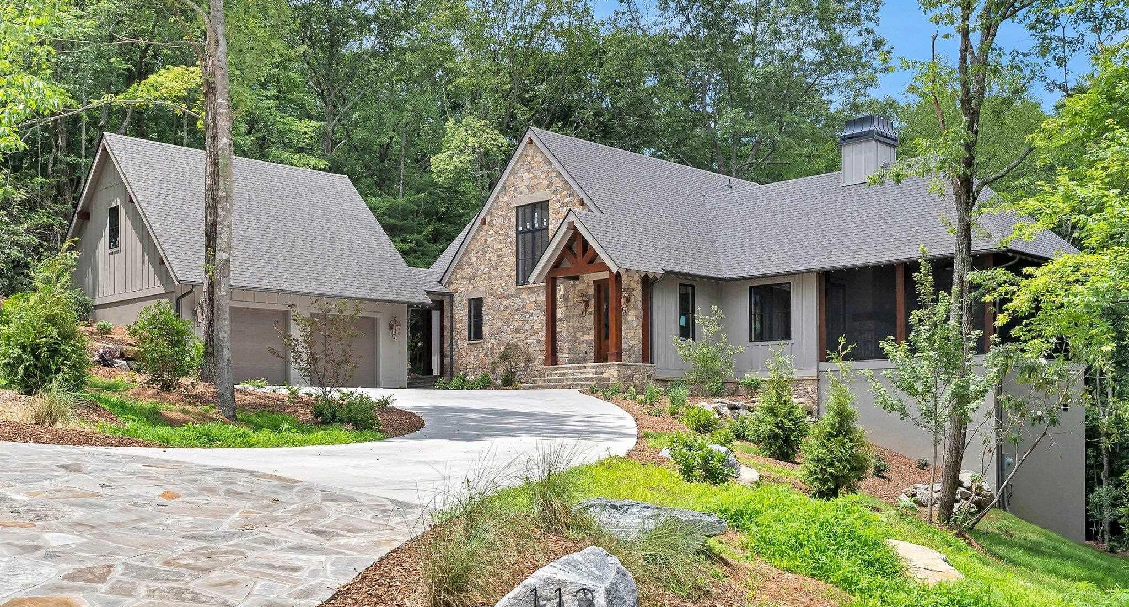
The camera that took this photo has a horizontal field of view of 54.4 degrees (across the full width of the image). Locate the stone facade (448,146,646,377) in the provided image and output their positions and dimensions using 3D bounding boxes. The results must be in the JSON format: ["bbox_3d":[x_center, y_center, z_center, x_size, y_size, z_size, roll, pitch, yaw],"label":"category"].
[{"bbox_3d":[-0.640,-1.368,35.257,9.100,7.700,0.600,-3,-4,44],"label":"stone facade"}]

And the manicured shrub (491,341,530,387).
[{"bbox_3d":[-1.735,1.933,35.124,1.250,1.480,1.150,0,-3,0],"label":"manicured shrub"}]

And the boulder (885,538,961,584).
[{"bbox_3d":[4.067,2.921,12.408,0.880,0.400,0.650,0,-3,0],"label":"boulder"}]

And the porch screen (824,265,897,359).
[{"bbox_3d":[8.329,0.297,30.924,2.350,2.680,0.120,-3,-4,44],"label":"porch screen"}]

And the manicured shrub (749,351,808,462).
[{"bbox_3d":[4.612,2.225,23.670,1.200,2.350,1.200,0,-3,0],"label":"manicured shrub"}]

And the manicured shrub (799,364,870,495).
[{"bbox_3d":[5.061,2.350,20.521,1.200,2.500,1.200,0,-3,0],"label":"manicured shrub"}]

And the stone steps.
[{"bbox_3d":[0.636,2.180,31.974,3.200,0.740,2.600,-3,-4,44],"label":"stone steps"}]

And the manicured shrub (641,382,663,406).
[{"bbox_3d":[2.186,2.264,27.488,0.550,0.570,0.550,0,-3,0],"label":"manicured shrub"}]

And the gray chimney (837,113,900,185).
[{"bbox_3d":[9.374,-4.603,33.721,1.250,2.150,1.500,-3,-4,44],"label":"gray chimney"}]

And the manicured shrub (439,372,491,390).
[{"bbox_3d":[-3.327,2.577,36.651,2.200,0.620,0.900,-3,-4,44],"label":"manicured shrub"}]

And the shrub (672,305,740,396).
[{"bbox_3d":[4.160,1.387,32.260,2.000,2.650,1.800,0,-3,0],"label":"shrub"}]

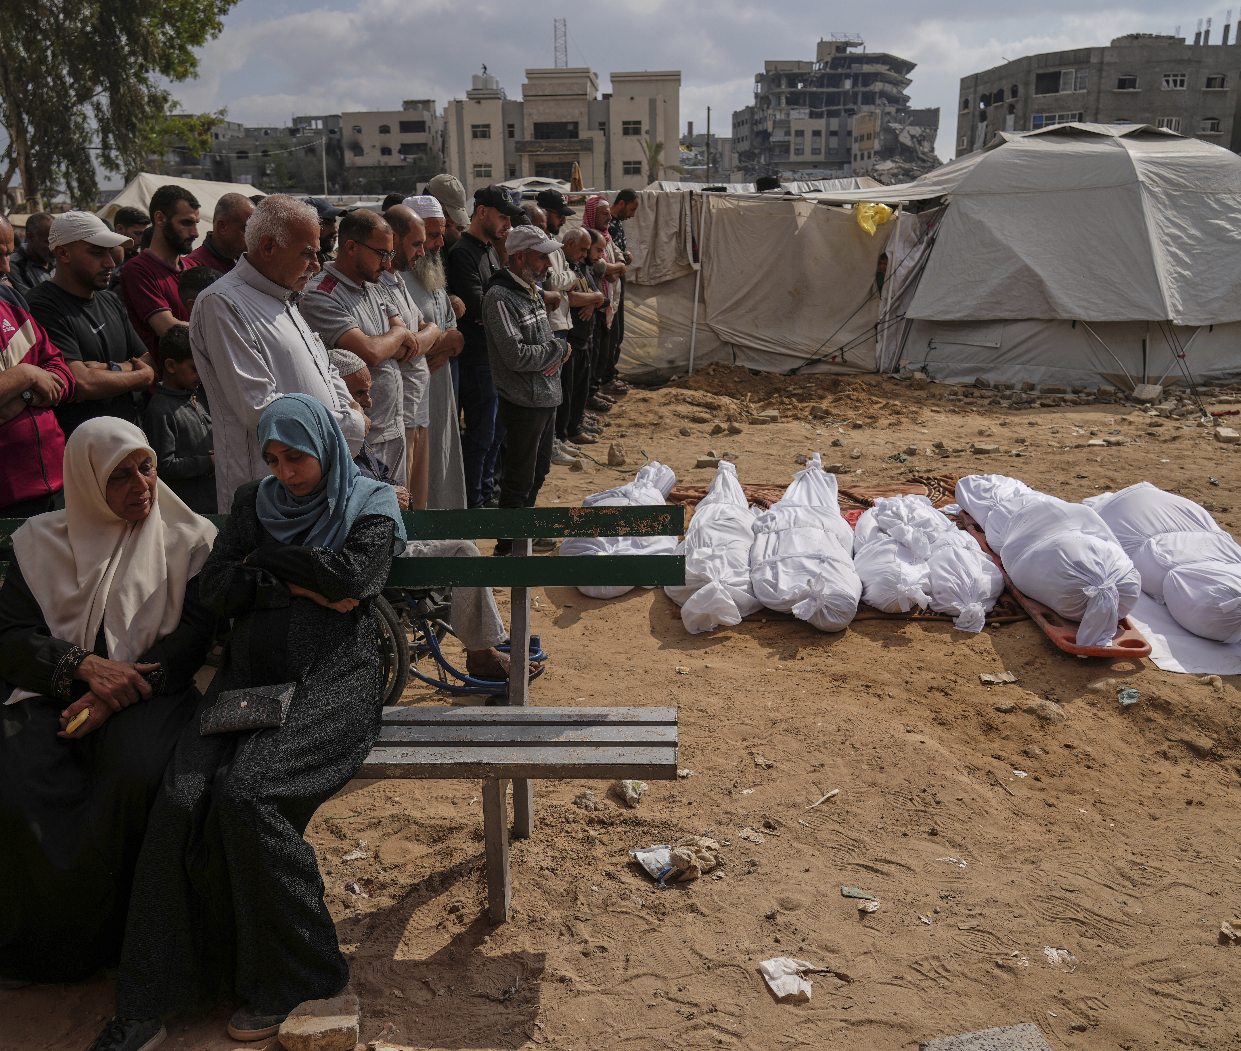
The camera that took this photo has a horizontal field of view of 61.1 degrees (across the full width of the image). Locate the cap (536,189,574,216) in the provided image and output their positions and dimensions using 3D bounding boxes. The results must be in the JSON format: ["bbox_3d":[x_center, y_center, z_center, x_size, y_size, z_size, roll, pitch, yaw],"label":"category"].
[{"bbox_3d":[-0.401,-1.966,6.400,0.270,0.140,0.180,16,20,10],"label":"cap"}]

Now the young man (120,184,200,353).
[{"bbox_3d":[-1.694,-0.398,4.100,0.360,1.760,0.500,2,17,10],"label":"young man"}]

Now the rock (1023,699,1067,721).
[{"bbox_3d":[1.441,0.625,3.570,0.140,0.060,0.100,-1,17,0],"label":"rock"}]

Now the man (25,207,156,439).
[{"bbox_3d":[-1.732,-0.211,3.610,0.380,1.690,0.520,3,17,11],"label":"man"}]

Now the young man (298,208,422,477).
[{"bbox_3d":[-0.904,-0.240,3.782,0.370,1.690,0.500,4,17,16],"label":"young man"}]

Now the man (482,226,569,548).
[{"bbox_3d":[-0.464,-0.646,5.110,0.380,1.620,0.500,3,17,11],"label":"man"}]

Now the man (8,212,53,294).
[{"bbox_3d":[-2.800,-0.695,5.273,0.380,1.700,0.520,3,17,8],"label":"man"}]

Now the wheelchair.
[{"bbox_3d":[-0.787,0.201,3.580,1.050,0.920,0.630,2,17,8],"label":"wheelchair"}]

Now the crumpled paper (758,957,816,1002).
[{"bbox_3d":[0.372,1.014,2.345,0.130,0.045,0.110,-1,17,0],"label":"crumpled paper"}]

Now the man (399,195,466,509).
[{"bbox_3d":[-0.868,-0.538,4.654,0.380,1.730,0.520,4,17,16],"label":"man"}]

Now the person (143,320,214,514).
[{"bbox_3d":[-1.490,-0.020,3.720,0.280,1.320,0.380,1,17,8],"label":"person"}]

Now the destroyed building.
[{"bbox_3d":[37.800,-72.510,186.009,33.500,24.000,22.000,2,17,6],"label":"destroyed building"}]

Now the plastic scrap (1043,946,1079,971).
[{"bbox_3d":[1.036,1.020,2.478,0.090,0.022,0.055,14,22,39],"label":"plastic scrap"}]

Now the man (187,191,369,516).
[{"bbox_3d":[-0.907,-0.051,2.970,0.420,1.740,0.530,3,17,11],"label":"man"}]

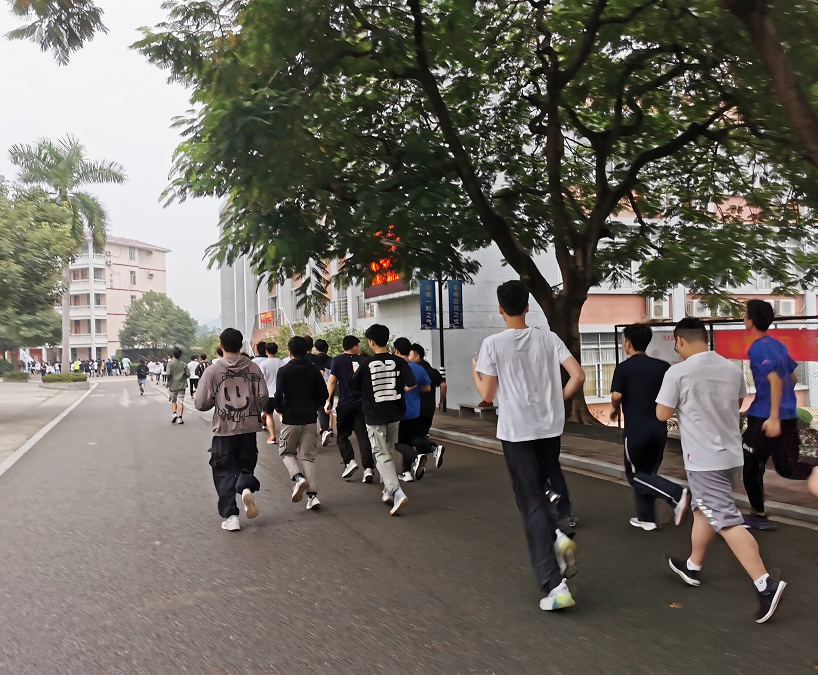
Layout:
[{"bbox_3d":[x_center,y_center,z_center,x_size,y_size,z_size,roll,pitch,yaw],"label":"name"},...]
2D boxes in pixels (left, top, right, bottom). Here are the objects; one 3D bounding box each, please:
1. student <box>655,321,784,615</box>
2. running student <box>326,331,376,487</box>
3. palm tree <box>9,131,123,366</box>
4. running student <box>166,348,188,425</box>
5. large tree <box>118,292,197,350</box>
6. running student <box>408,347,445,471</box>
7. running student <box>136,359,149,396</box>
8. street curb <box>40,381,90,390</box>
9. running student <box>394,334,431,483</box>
[{"bbox_3d":[1.723,0.684,3.920,0.540,1.610,0.850,-1,-2,-16],"label":"student"},{"bbox_3d":[-0.679,0.818,8.150,0.560,1.690,0.650,-1,-2,-16],"label":"running student"},{"bbox_3d":[-20.675,-4.612,42.500,6.800,15.200,6.800,-1,-2,-22],"label":"palm tree"},{"bbox_3d":[-5.299,1.131,16.000,0.520,1.720,0.550,-1,-2,-20],"label":"running student"},{"bbox_3d":[-28.547,-0.561,80.000,8.800,9.700,8.800,-1,-2,-22],"label":"large tree"},{"bbox_3d":[0.223,0.844,8.700,0.520,1.620,0.780,-1,-2,-20],"label":"running student"},{"bbox_3d":[-11.655,1.696,30.700,0.550,1.700,0.600,-1,-2,-18],"label":"running student"},{"bbox_3d":[-20.581,2.898,42.000,2.900,0.360,2.600,-1,-2,-22],"label":"street curb"},{"bbox_3d":[0.040,0.812,8.050,0.520,1.660,0.780,-1,-2,-22],"label":"running student"}]

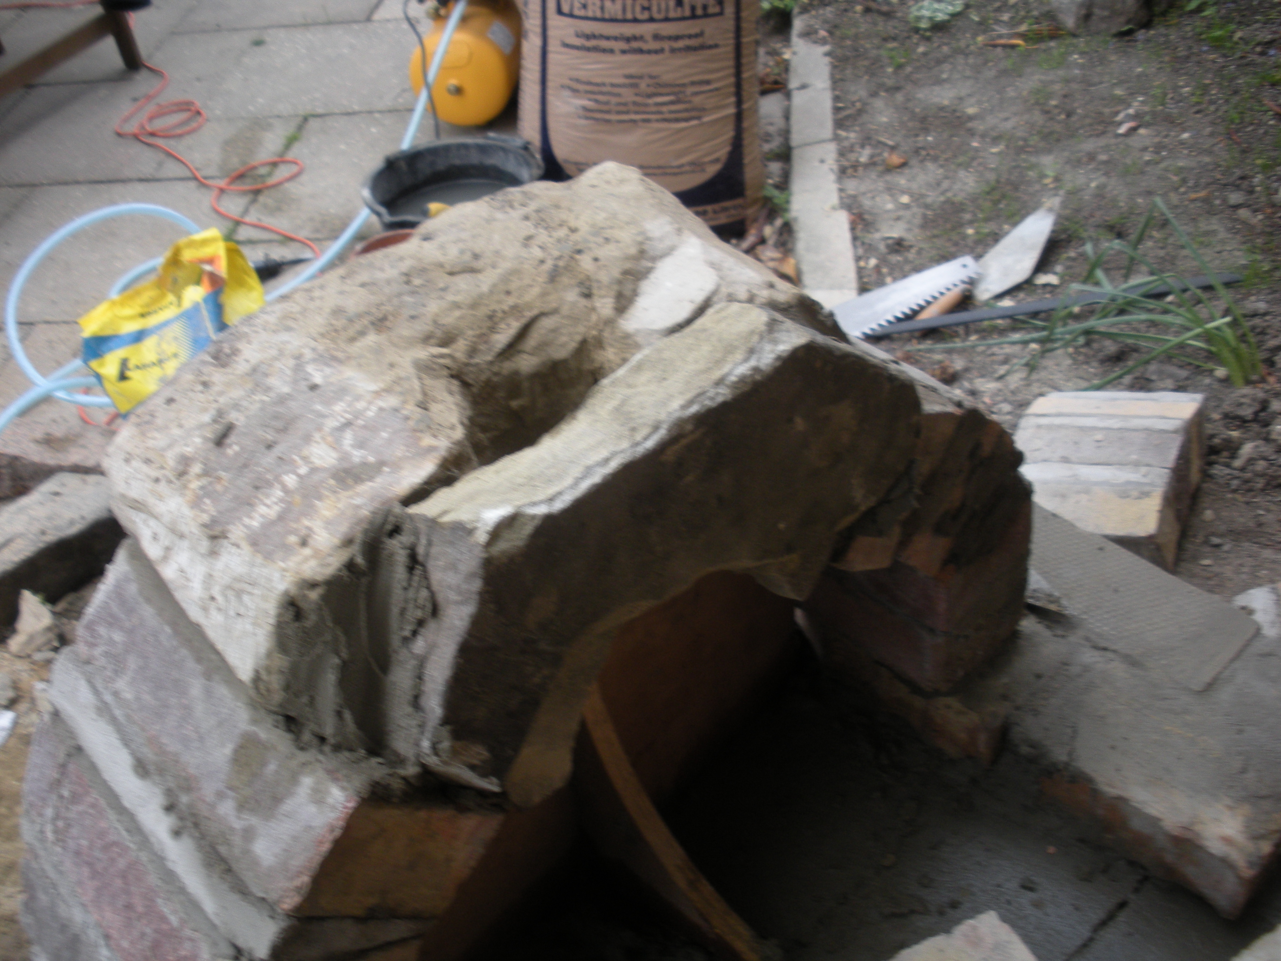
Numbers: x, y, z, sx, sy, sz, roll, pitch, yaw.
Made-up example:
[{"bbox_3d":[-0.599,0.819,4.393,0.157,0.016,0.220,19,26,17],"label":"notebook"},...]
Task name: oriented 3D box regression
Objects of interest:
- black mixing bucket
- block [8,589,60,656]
[{"bbox_3d":[-0.307,-0.412,2.347,0.300,0.240,0.275,-5,39,2],"label":"black mixing bucket"},{"bbox_3d":[-0.756,0.180,1.662,0.055,0.075,0.055,-20,41,-16],"label":"block"}]

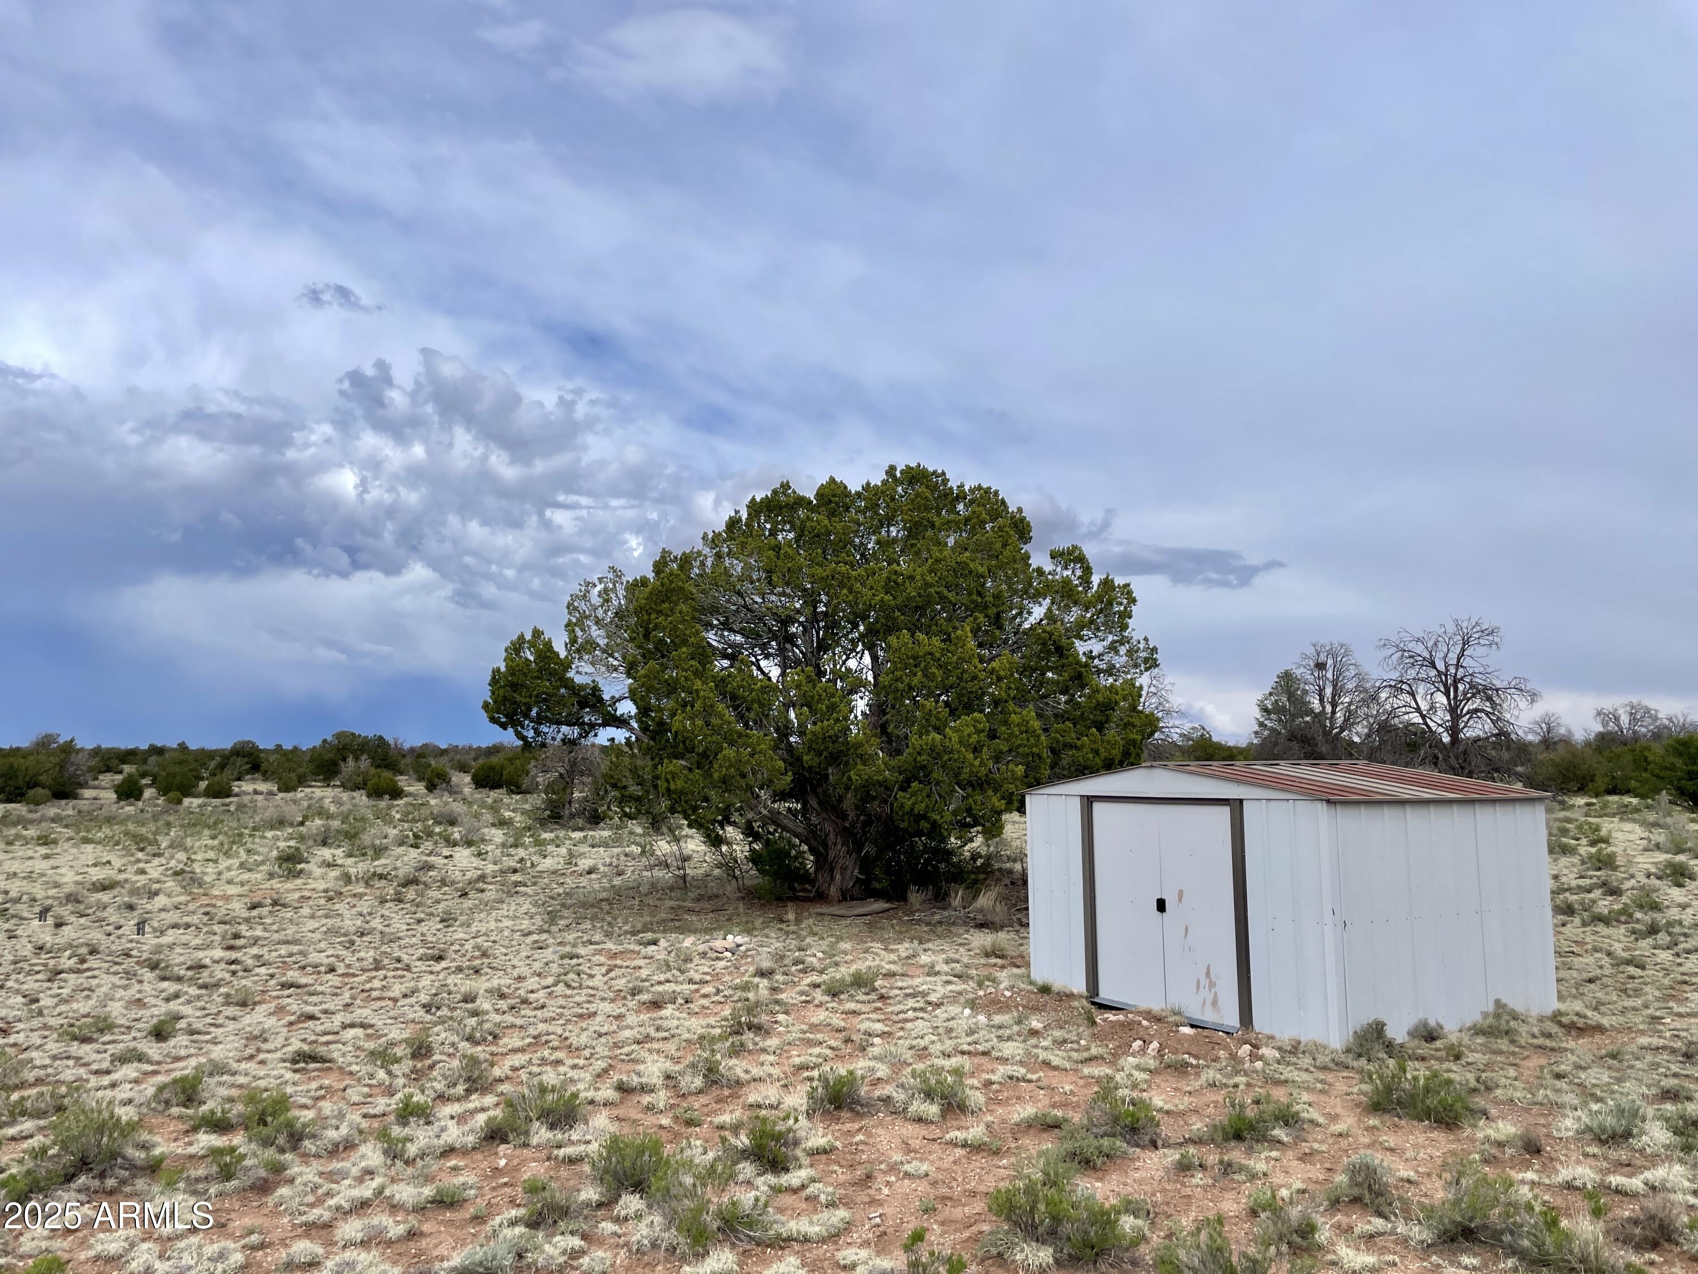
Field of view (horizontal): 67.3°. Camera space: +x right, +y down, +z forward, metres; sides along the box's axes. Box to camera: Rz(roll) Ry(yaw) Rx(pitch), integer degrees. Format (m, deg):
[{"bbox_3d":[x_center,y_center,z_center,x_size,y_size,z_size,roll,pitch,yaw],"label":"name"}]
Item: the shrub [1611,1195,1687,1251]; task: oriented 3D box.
[{"bbox_3d":[2.850,2.079,4.556,0.264,0.168,0.225,-4,-7,31],"label":"shrub"}]

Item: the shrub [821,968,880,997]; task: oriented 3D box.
[{"bbox_3d":[0.010,2.601,9.638,0.442,0.196,0.331,0,-6,0],"label":"shrub"}]

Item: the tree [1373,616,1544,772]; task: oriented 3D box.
[{"bbox_3d":[24.826,2.704,52.000,6.004,6.977,5.403,-3,-7,25],"label":"tree"}]

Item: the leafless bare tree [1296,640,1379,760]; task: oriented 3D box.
[{"bbox_3d":[21.435,3.349,56.000,3.318,6.407,3.152,-2,-7,21],"label":"leafless bare tree"}]

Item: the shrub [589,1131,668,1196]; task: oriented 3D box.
[{"bbox_3d":[-0.893,2.123,5.184,0.311,0.224,0.296,1,-6,-9],"label":"shrub"}]

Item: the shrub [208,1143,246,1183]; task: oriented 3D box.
[{"bbox_3d":[-2.590,2.182,5.312,0.154,0.136,0.139,3,-7,-25],"label":"shrub"}]

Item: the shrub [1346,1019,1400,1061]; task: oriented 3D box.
[{"bbox_3d":[3.079,2.363,7.507,0.313,0.216,0.282,-2,-6,22],"label":"shrub"}]

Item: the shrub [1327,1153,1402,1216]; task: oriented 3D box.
[{"bbox_3d":[1.976,2.099,4.922,0.291,0.199,0.262,-2,-6,21],"label":"shrub"}]

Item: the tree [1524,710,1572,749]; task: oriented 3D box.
[{"bbox_3d":[48.238,7.597,88.000,2.970,5.034,2.821,-3,-7,28],"label":"tree"}]

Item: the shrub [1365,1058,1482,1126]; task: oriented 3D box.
[{"bbox_3d":[2.814,2.213,6.255,0.510,0.269,0.443,-3,-7,23],"label":"shrub"}]

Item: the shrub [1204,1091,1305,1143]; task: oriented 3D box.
[{"bbox_3d":[1.871,2.205,5.902,0.456,0.200,0.342,-2,-6,17],"label":"shrub"}]

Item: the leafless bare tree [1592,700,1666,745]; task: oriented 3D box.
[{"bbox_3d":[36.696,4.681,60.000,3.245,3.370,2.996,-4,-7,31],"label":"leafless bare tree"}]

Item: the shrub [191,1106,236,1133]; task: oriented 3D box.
[{"bbox_3d":[-3.026,2.287,6.067,0.221,0.101,0.188,3,-7,-26],"label":"shrub"}]

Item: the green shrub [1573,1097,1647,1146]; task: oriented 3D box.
[{"bbox_3d":[3.507,2.218,5.883,0.283,0.178,0.245,-4,-7,30],"label":"green shrub"}]

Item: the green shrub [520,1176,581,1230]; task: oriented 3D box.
[{"bbox_3d":[-1.112,2.092,4.750,0.216,0.161,0.188,1,-6,-13],"label":"green shrub"}]

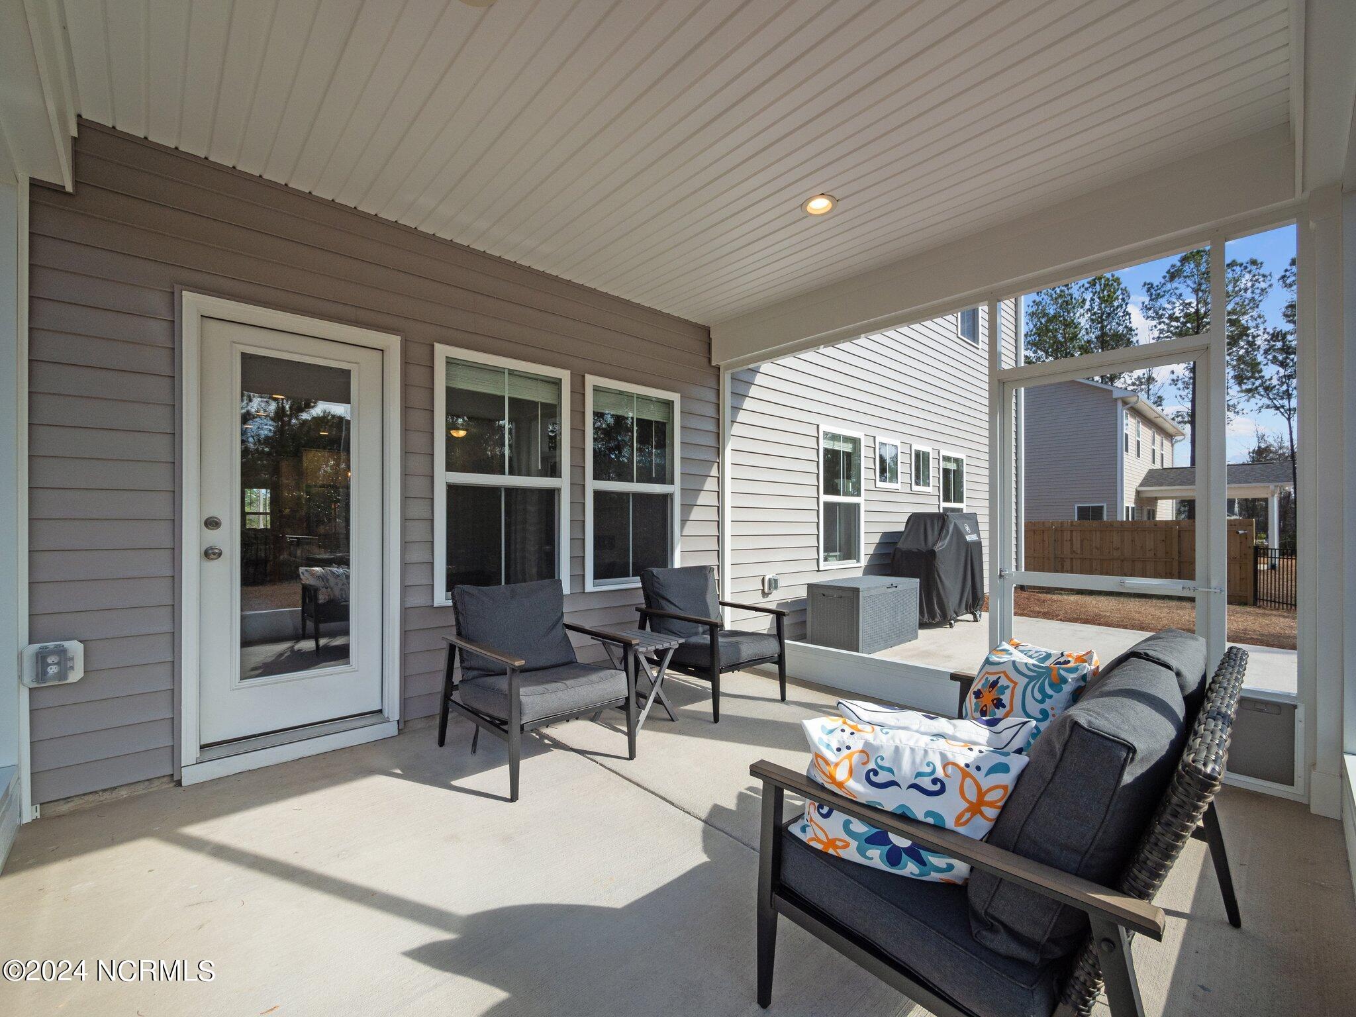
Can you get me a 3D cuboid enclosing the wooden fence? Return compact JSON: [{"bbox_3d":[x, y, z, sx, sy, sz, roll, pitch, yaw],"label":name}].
[{"bbox_3d":[10.641,1.202,13.382,0.130,1.880,4.750,1,-1,-43],"label":"wooden fence"}]

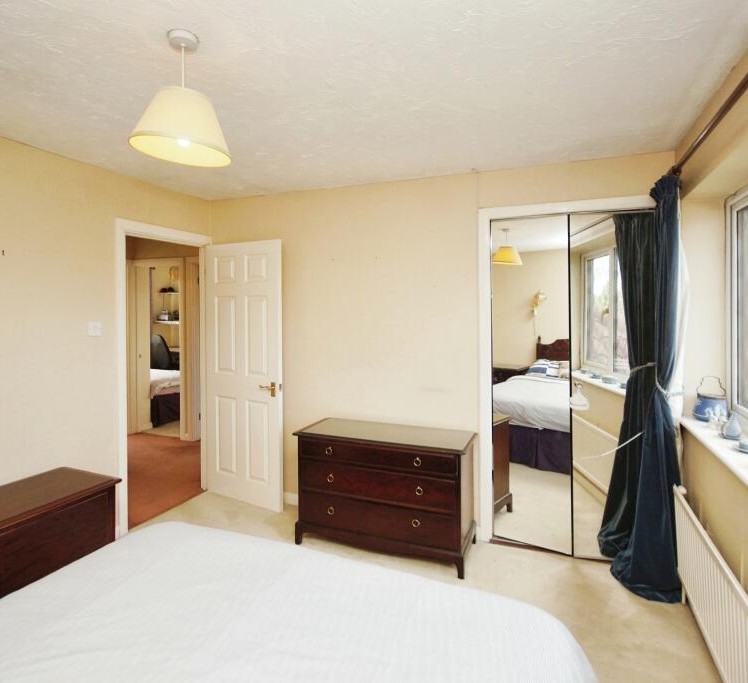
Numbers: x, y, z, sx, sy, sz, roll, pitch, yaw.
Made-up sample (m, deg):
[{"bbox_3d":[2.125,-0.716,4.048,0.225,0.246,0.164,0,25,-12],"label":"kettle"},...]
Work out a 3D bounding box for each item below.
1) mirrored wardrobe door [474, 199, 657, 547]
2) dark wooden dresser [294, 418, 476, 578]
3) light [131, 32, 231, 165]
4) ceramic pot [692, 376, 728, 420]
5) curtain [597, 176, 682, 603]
[{"bbox_3d":[1.187,0.242,2.612,1.070,2.145,0.090,0,2,22],"label":"mirrored wardrobe door"},{"bbox_3d":[0.079,0.936,2.707,1.088,0.693,0.463,0,2,22],"label":"dark wooden dresser"},{"bbox_3d":[-0.645,-0.831,1.443,0.320,0.380,0.320,0,2,22],"label":"light"},{"bbox_3d":[1.918,0.330,2.431,0.150,0.215,0.150,0,2,22],"label":"ceramic pot"},{"bbox_3d":[1.466,0.240,2.323,0.330,2.185,0.300,0,2,22],"label":"curtain"}]

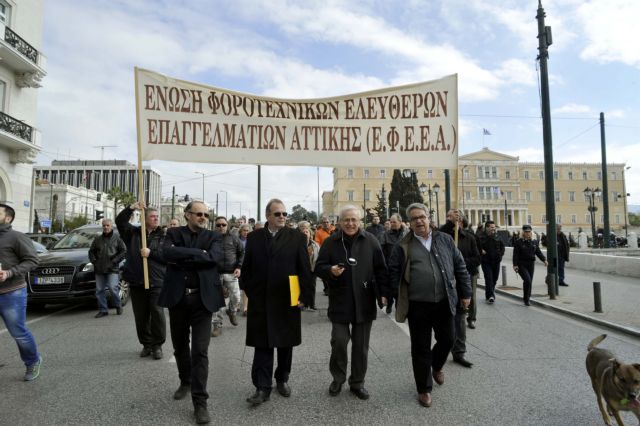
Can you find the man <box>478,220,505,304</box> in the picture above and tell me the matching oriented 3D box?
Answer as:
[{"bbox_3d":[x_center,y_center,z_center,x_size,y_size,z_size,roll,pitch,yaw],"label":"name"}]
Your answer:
[{"bbox_3d":[3.681,1.050,9.100,0.540,1.760,0.460,1,-4,-6],"label":"man"}]

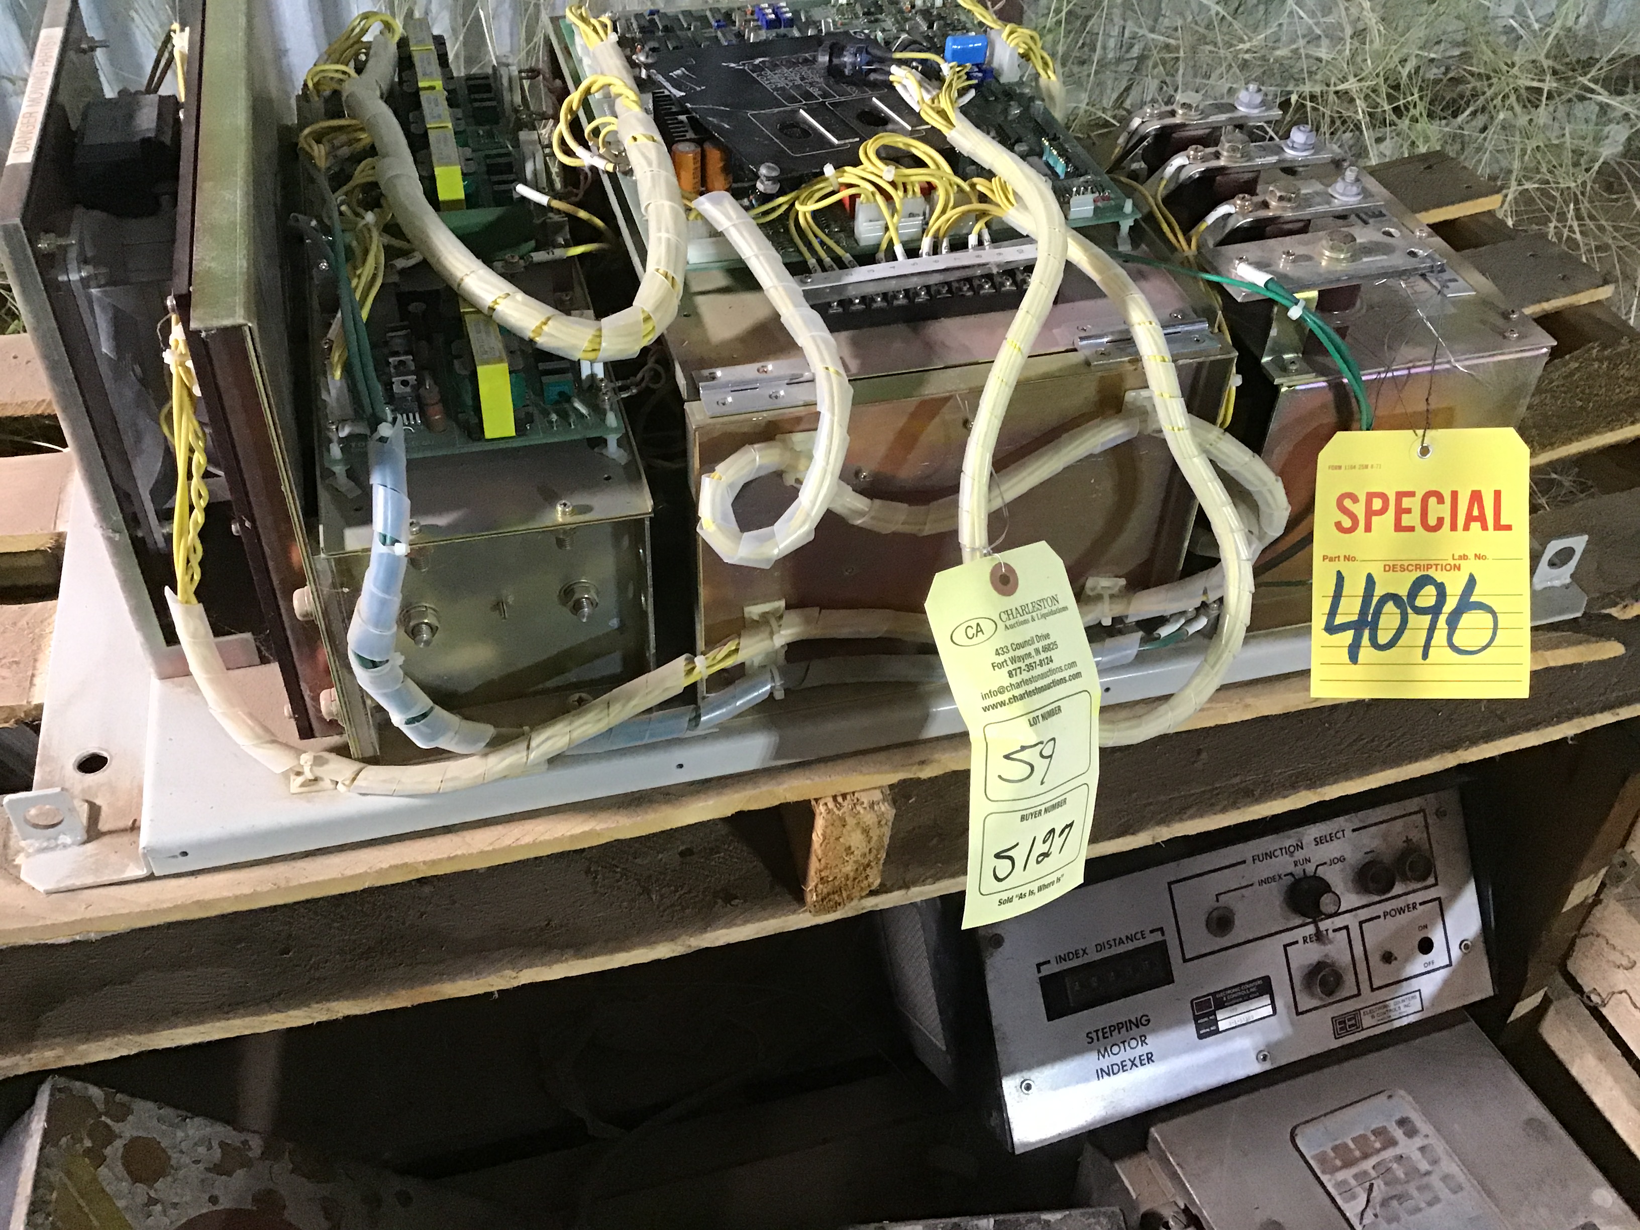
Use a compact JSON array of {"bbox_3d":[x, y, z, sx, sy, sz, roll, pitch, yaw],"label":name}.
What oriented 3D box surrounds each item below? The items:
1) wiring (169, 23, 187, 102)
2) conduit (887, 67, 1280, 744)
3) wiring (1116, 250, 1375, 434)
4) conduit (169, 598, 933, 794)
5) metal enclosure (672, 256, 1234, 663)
[{"bbox_3d":[-0.268,-0.231,0.613,0.008,0.036,0.014,-10,45,-12],"label":"wiring"},{"bbox_3d":[0.103,-0.096,0.678,0.150,0.258,0.219,-10,45,-12],"label":"conduit"},{"bbox_3d":[0.181,-0.125,0.625,0.088,0.065,0.102,-10,45,-12],"label":"wiring"},{"bbox_3d":[-0.106,0.017,0.649,0.324,0.095,0.060,-10,45,-12],"label":"conduit"},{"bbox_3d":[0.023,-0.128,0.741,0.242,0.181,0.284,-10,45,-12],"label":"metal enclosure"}]

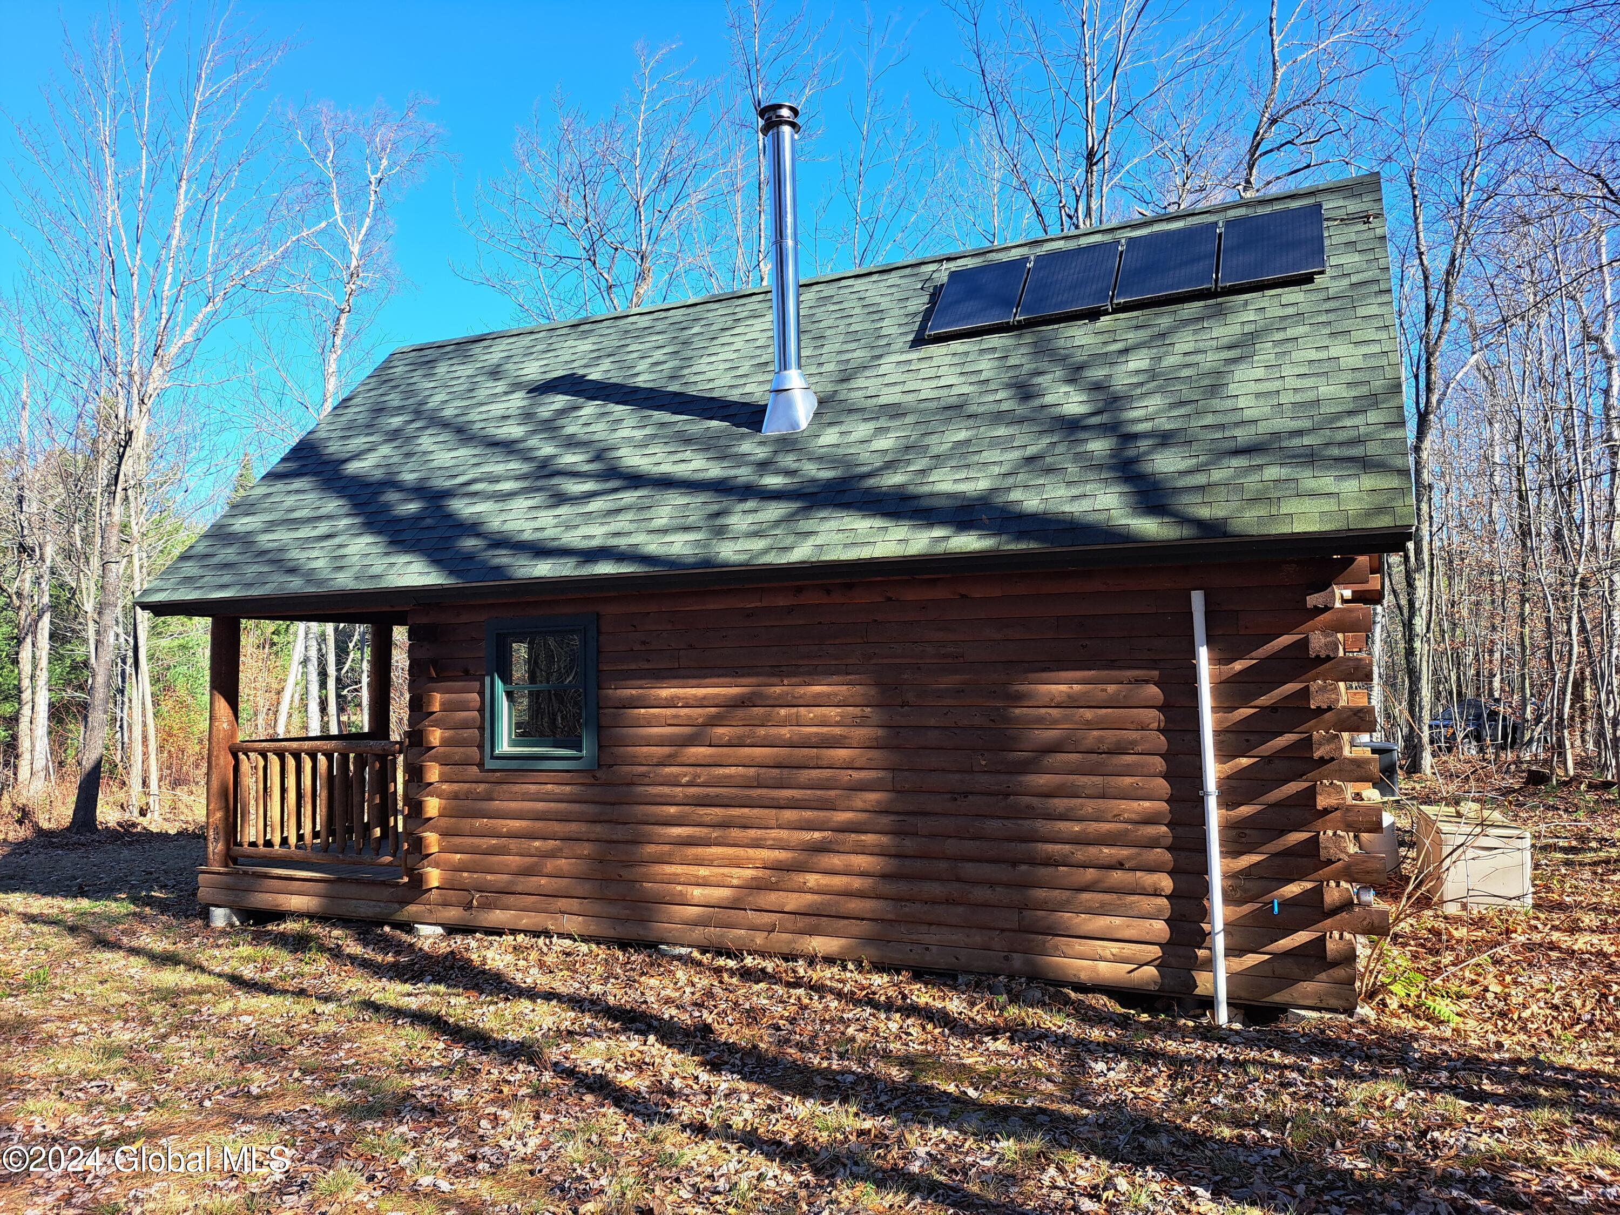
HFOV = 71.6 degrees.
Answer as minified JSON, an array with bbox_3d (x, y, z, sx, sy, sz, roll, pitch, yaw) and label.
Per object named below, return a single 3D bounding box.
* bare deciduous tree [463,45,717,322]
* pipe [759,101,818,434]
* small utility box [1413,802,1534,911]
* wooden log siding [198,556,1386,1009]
[{"bbox_3d":[-4.046,-3.806,21.501,5.200,14.312,5.200,-3,-4,25],"label":"bare deciduous tree"},{"bbox_3d":[-0.163,-2.521,8.353,0.350,2.550,0.350,-3,-4,25],"label":"pipe"},{"bbox_3d":[5.164,1.965,8.761,0.570,0.650,1.050,-2,-4,21],"label":"small utility box"},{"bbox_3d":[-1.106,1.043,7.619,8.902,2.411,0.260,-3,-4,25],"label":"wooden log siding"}]

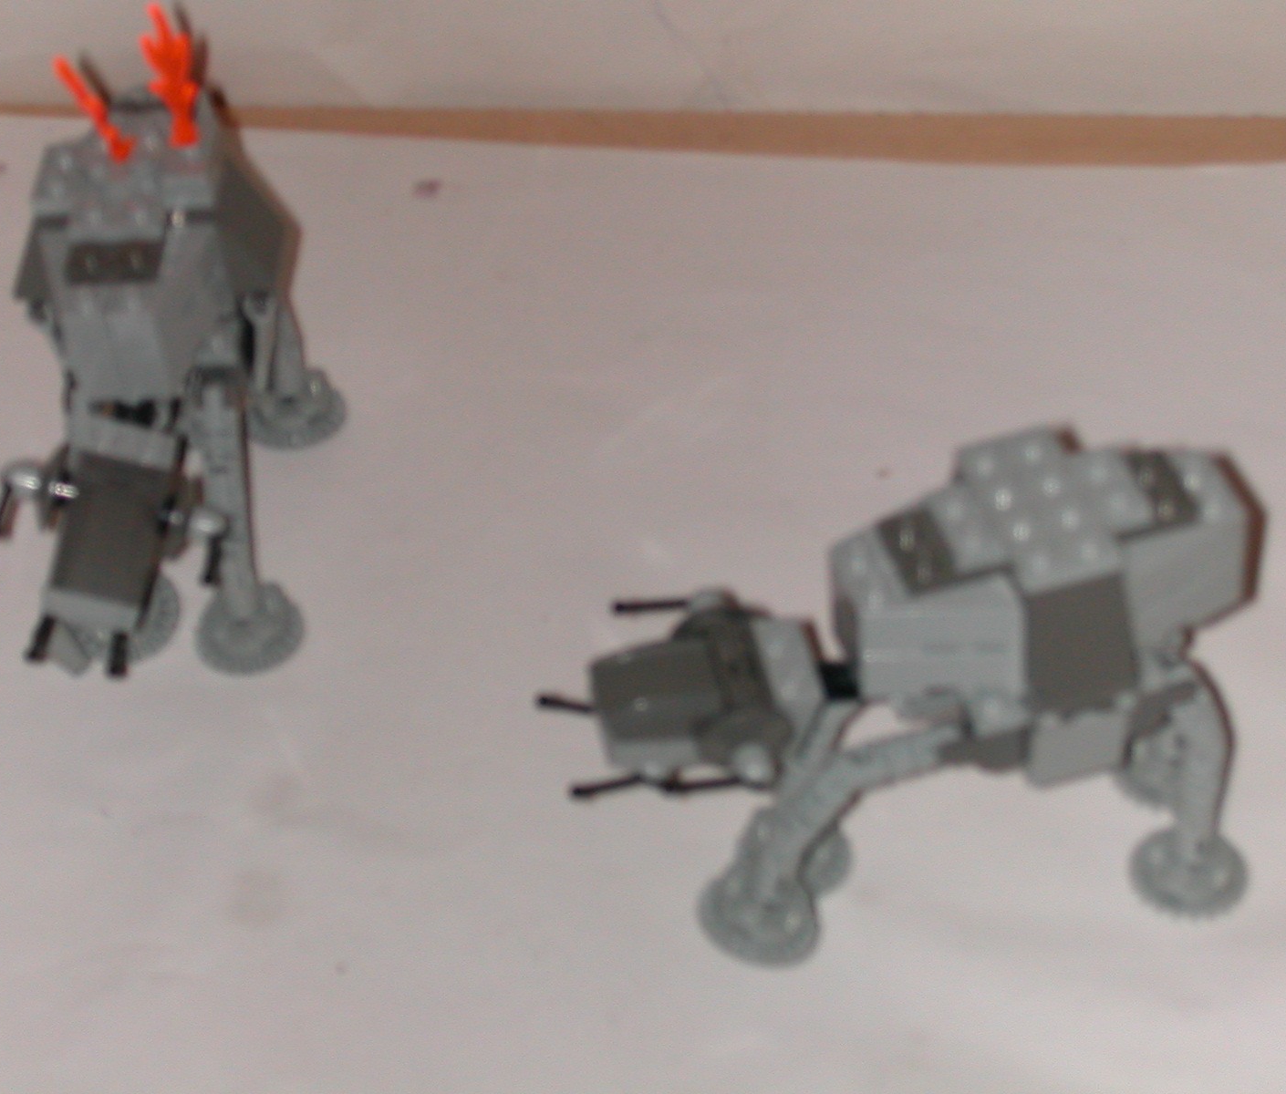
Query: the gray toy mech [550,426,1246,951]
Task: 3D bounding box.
[{"bbox_3d":[0.044,0.029,0.526,0.119,0.081,0.046,-14,44,-9],"label":"gray toy mech"}]

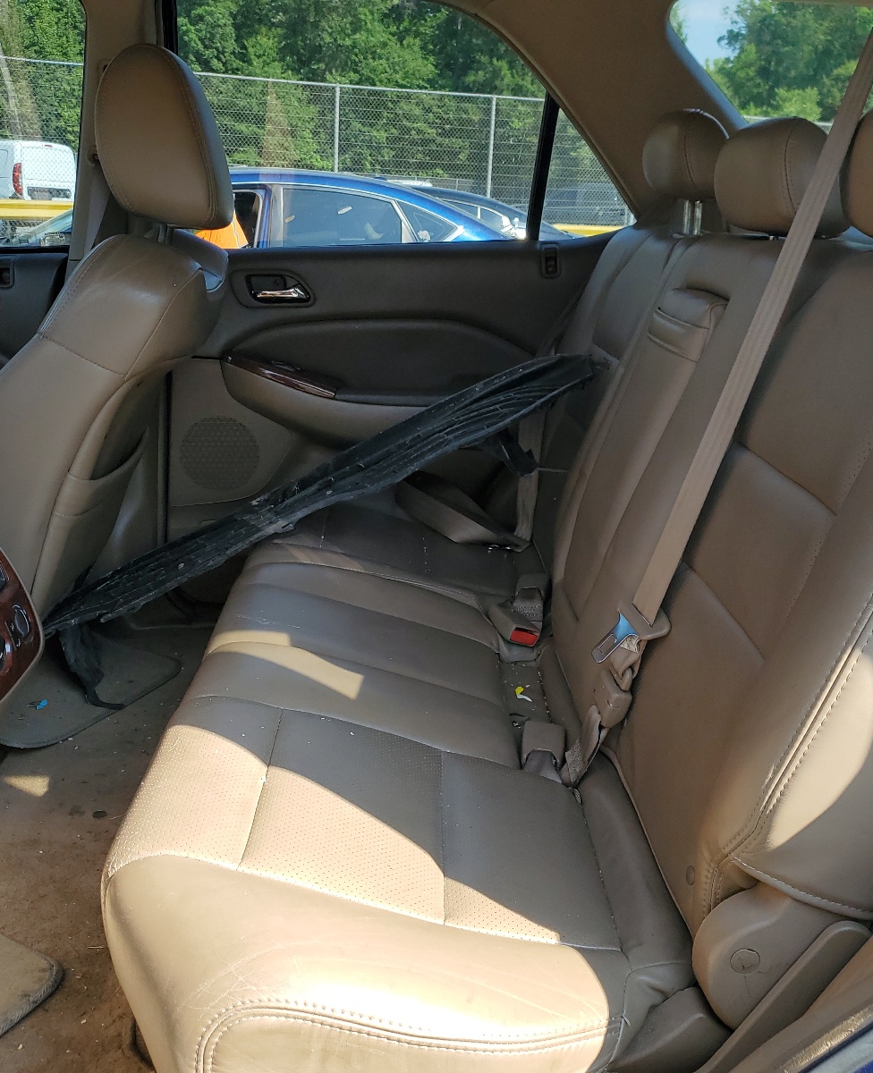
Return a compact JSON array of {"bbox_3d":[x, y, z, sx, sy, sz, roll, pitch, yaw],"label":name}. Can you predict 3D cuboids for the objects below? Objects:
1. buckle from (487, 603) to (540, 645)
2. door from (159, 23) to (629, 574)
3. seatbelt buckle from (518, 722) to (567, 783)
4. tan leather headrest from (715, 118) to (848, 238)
[{"bbox_3d":[0.110,0.126,1.513,0.042,0.028,0.068,-11,36,-31],"label":"buckle"},{"bbox_3d":[-0.074,-0.452,2.146,0.980,1.200,0.220,1,16,-2],"label":"door"},{"bbox_3d":[0.112,0.221,1.134,0.043,0.027,0.070,8,34,8],"label":"seatbelt buckle"},{"bbox_3d":[0.416,-0.442,1.332,0.115,0.148,0.245,1,16,-2],"label":"tan leather headrest"}]

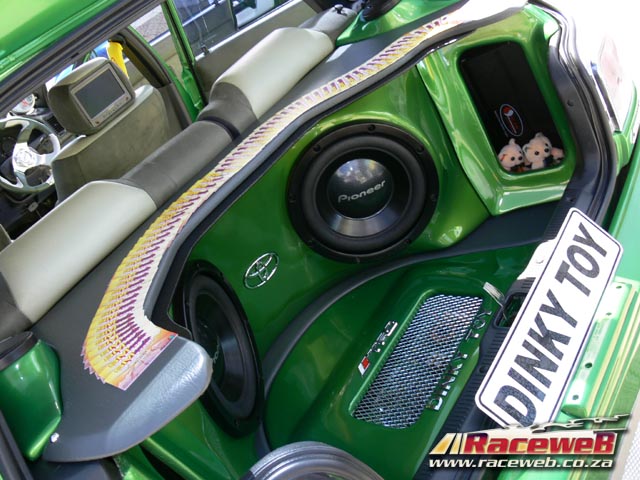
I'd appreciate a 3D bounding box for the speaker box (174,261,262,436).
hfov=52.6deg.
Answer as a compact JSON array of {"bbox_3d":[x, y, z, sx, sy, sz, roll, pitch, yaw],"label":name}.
[{"bbox_3d":[-0.212,0.200,1.149,0.120,0.325,0.325,-21,23,12],"label":"speaker box"}]

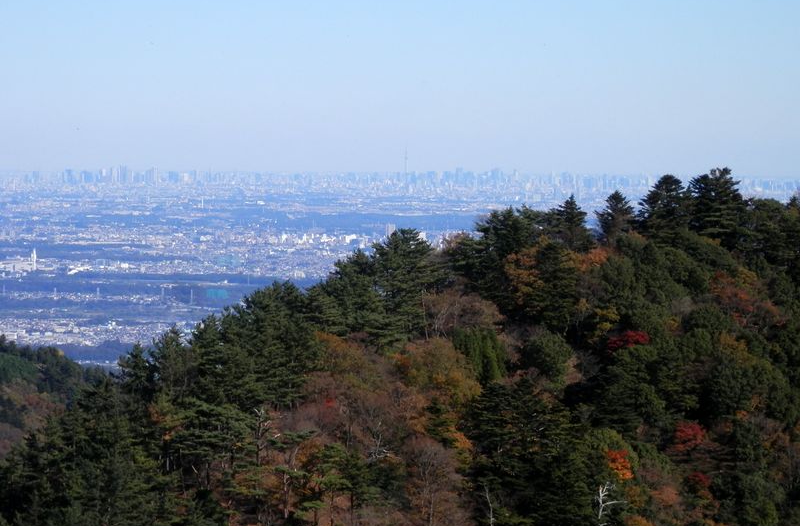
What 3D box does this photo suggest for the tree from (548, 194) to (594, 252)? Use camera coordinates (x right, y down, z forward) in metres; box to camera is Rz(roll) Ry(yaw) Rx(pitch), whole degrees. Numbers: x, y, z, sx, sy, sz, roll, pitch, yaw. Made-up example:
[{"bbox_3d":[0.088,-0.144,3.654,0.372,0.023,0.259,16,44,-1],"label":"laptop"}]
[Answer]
[{"bbox_3d":[26.790,-5.650,610.000,7.180,10.420,7.180,0,2,0],"label":"tree"}]

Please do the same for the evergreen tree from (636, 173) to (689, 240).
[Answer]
[{"bbox_3d":[41.830,-8.030,620.000,8.570,12.360,8.570,0,2,0],"label":"evergreen tree"}]

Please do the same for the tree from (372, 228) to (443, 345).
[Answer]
[{"bbox_3d":[1.040,3.580,540.000,9.680,16.970,9.680,0,2,0],"label":"tree"}]

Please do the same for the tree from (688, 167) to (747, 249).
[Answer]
[{"bbox_3d":[49.990,-7.810,615.000,9.130,14.460,9.130,0,2,0],"label":"tree"}]

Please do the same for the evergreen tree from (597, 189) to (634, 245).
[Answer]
[{"bbox_3d":[33.930,-6.500,615.000,5.980,10.140,5.980,0,2,0],"label":"evergreen tree"}]

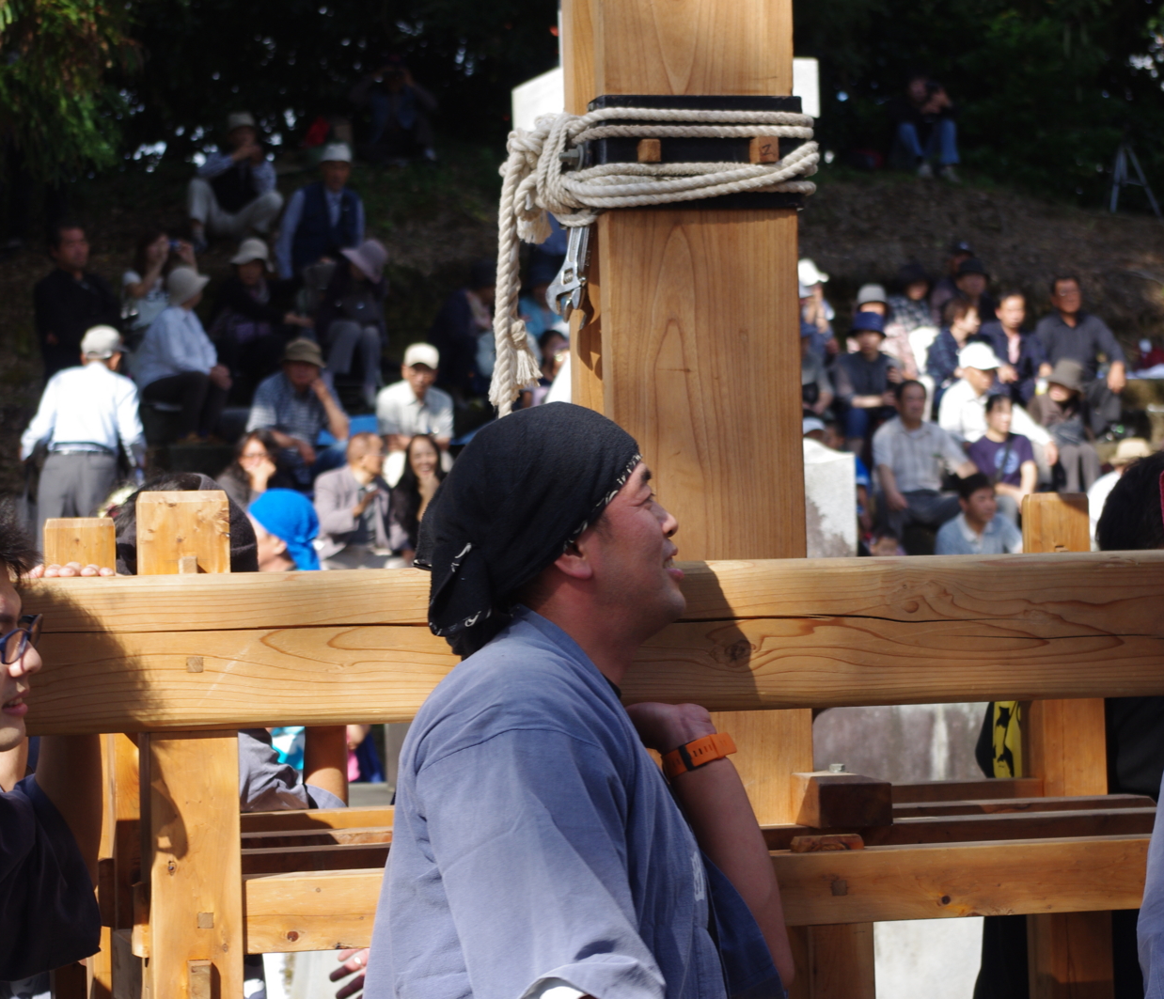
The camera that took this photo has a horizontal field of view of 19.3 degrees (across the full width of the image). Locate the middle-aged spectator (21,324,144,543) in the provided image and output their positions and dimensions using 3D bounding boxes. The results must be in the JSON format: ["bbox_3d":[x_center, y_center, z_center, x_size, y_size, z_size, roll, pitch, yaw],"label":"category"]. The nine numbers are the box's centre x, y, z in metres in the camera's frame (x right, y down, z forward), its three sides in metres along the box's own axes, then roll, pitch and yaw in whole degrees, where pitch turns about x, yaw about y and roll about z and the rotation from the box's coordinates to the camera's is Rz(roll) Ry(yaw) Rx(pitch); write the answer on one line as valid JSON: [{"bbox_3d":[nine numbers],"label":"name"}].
[{"bbox_3d":[-2.540,-0.078,17.375,0.620,1.620,0.450,-2,-2,12],"label":"middle-aged spectator"}]

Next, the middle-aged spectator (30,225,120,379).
[{"bbox_3d":[-2.708,-0.629,18.400,0.500,1.690,0.340,-1,-1,-20],"label":"middle-aged spectator"}]

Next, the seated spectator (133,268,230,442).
[{"bbox_3d":[-2.346,-0.842,19.984,0.660,1.030,0.500,-2,-2,30],"label":"seated spectator"}]

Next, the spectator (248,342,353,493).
[{"bbox_3d":[-1.611,-0.401,19.484,0.600,1.040,0.780,-1,-2,-3],"label":"spectator"}]

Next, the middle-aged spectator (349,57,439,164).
[{"bbox_3d":[-1.374,-2.836,24.987,0.660,0.810,0.760,-1,-2,0],"label":"middle-aged spectator"}]

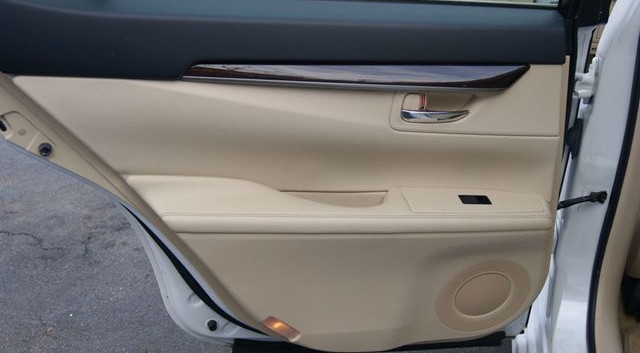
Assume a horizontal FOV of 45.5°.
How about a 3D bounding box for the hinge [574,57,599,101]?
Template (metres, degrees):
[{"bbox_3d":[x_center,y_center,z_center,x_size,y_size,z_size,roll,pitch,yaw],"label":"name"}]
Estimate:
[{"bbox_3d":[0.475,-0.173,1.360,0.034,0.070,0.038,0,19,-5],"label":"hinge"}]

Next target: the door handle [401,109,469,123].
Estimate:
[{"bbox_3d":[0.191,-0.100,1.270,0.110,0.019,0.020,0,19,-5],"label":"door handle"}]

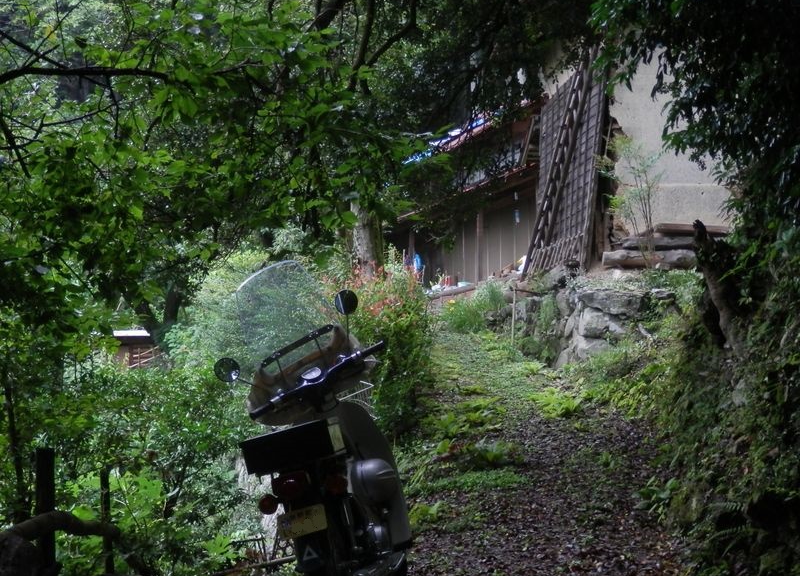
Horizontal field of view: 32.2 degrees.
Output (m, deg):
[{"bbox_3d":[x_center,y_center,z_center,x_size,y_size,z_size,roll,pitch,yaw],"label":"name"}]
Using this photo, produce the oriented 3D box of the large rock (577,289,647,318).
[{"bbox_3d":[2.844,0.208,18.600,0.840,0.360,0.600,1,-4,-10],"label":"large rock"}]

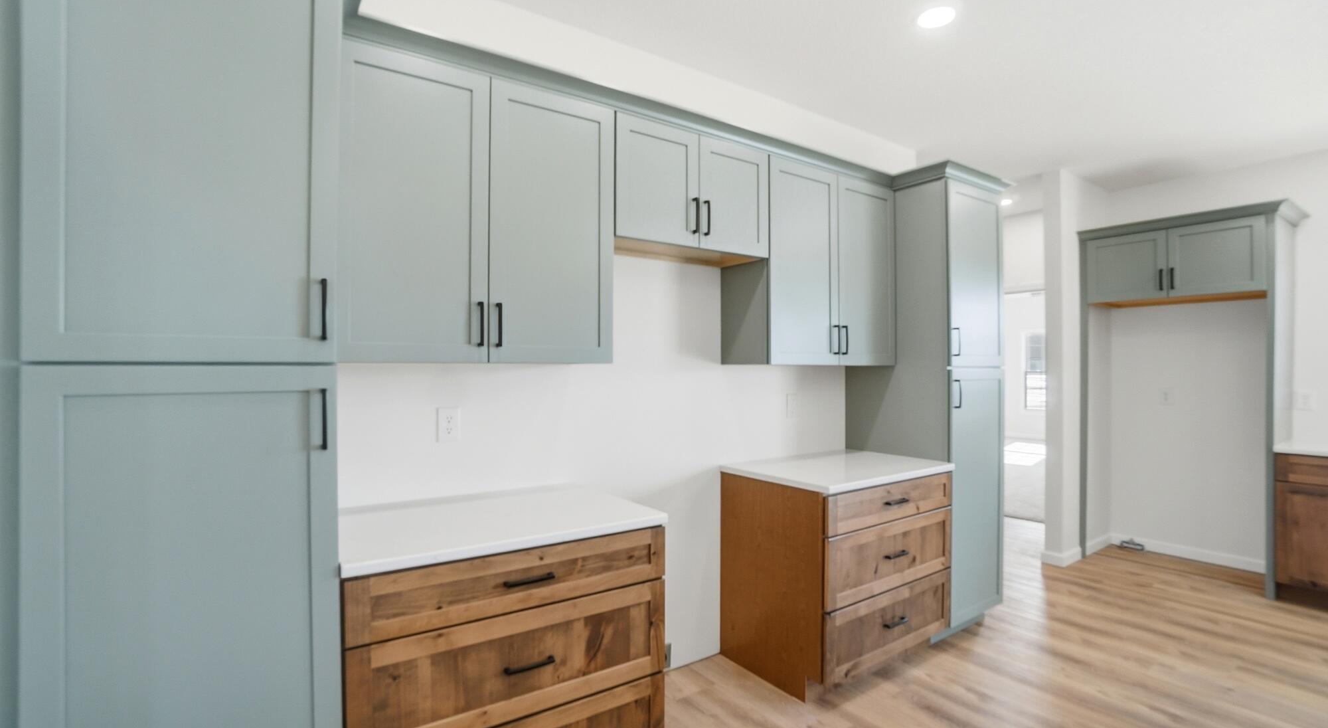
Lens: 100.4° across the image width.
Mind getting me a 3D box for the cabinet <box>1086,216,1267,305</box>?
[{"bbox_3d":[3.556,-0.664,3.817,0.502,0.456,0.917,0,-1,-32],"label":"cabinet"}]

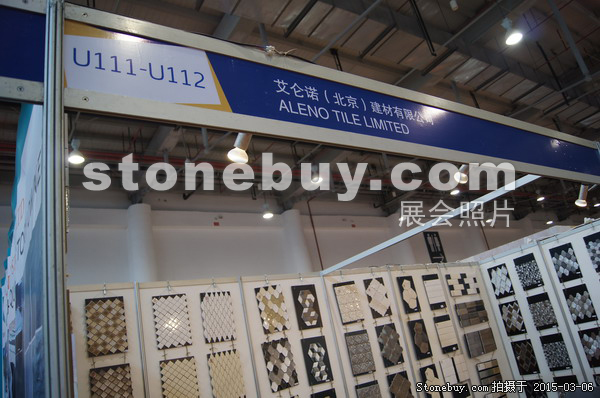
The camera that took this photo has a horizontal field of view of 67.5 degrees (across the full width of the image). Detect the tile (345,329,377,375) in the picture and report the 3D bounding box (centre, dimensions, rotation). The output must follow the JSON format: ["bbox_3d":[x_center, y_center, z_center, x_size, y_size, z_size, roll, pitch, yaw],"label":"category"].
[{"bbox_3d":[0.648,1.653,4.830,0.308,0.439,0.022,3,-25,-35],"label":"tile"}]

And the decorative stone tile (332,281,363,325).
[{"bbox_3d":[0.538,1.157,5.038,0.307,0.440,0.020,0,-21,-37],"label":"decorative stone tile"}]

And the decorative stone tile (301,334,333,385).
[{"bbox_3d":[0.174,1.617,4.504,0.297,0.440,0.022,3,-25,-35],"label":"decorative stone tile"}]

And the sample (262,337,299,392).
[{"bbox_3d":[-0.195,1.578,4.290,0.301,0.435,0.020,-2,-20,-37],"label":"sample"}]

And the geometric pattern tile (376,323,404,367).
[{"bbox_3d":[1.020,1.668,5.143,0.302,0.440,0.020,2,-23,-36],"label":"geometric pattern tile"}]

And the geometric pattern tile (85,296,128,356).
[{"bbox_3d":[-1.543,1.018,3.593,0.292,0.449,0.020,3,-23,-36],"label":"geometric pattern tile"}]

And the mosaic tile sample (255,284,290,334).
[{"bbox_3d":[-0.273,1.093,4.450,0.295,0.448,0.022,3,-25,-35],"label":"mosaic tile sample"}]

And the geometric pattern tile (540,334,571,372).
[{"bbox_3d":[3.256,1.949,5.704,0.022,0.435,0.291,3,-25,-35],"label":"geometric pattern tile"}]

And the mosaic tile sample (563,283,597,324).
[{"bbox_3d":[3.456,1.293,5.537,0.020,0.433,0.292,3,-23,-34],"label":"mosaic tile sample"}]

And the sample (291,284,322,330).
[{"bbox_3d":[0.077,1.142,4.743,0.302,0.453,0.020,3,-23,-36],"label":"sample"}]

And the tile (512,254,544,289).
[{"bbox_3d":[3.099,0.985,6.087,0.020,0.437,0.297,3,-23,-34],"label":"tile"}]

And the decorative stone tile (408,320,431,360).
[{"bbox_3d":[1.444,1.685,5.391,0.283,0.441,0.022,3,-25,-35],"label":"decorative stone tile"}]

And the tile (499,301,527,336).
[{"bbox_3d":[2.936,1.649,6.185,0.022,0.436,0.288,3,-25,-35],"label":"tile"}]

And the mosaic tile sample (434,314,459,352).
[{"bbox_3d":[1.843,1.706,5.671,0.302,0.438,0.022,3,-25,-35],"label":"mosaic tile sample"}]

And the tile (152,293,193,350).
[{"bbox_3d":[-1.105,1.062,3.899,0.300,0.449,0.020,3,-23,-36],"label":"tile"}]

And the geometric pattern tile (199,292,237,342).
[{"bbox_3d":[-0.756,1.090,4.146,0.302,0.450,0.020,3,-23,-36],"label":"geometric pattern tile"}]

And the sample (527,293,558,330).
[{"bbox_3d":[3.193,1.475,5.914,0.020,0.433,0.296,3,-23,-34],"label":"sample"}]

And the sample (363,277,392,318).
[{"bbox_3d":[0.927,1.183,5.359,0.310,0.453,0.020,3,-23,-36],"label":"sample"}]

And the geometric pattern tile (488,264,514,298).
[{"bbox_3d":[2.950,1.209,6.571,0.020,0.440,0.292,2,-23,-34],"label":"geometric pattern tile"}]

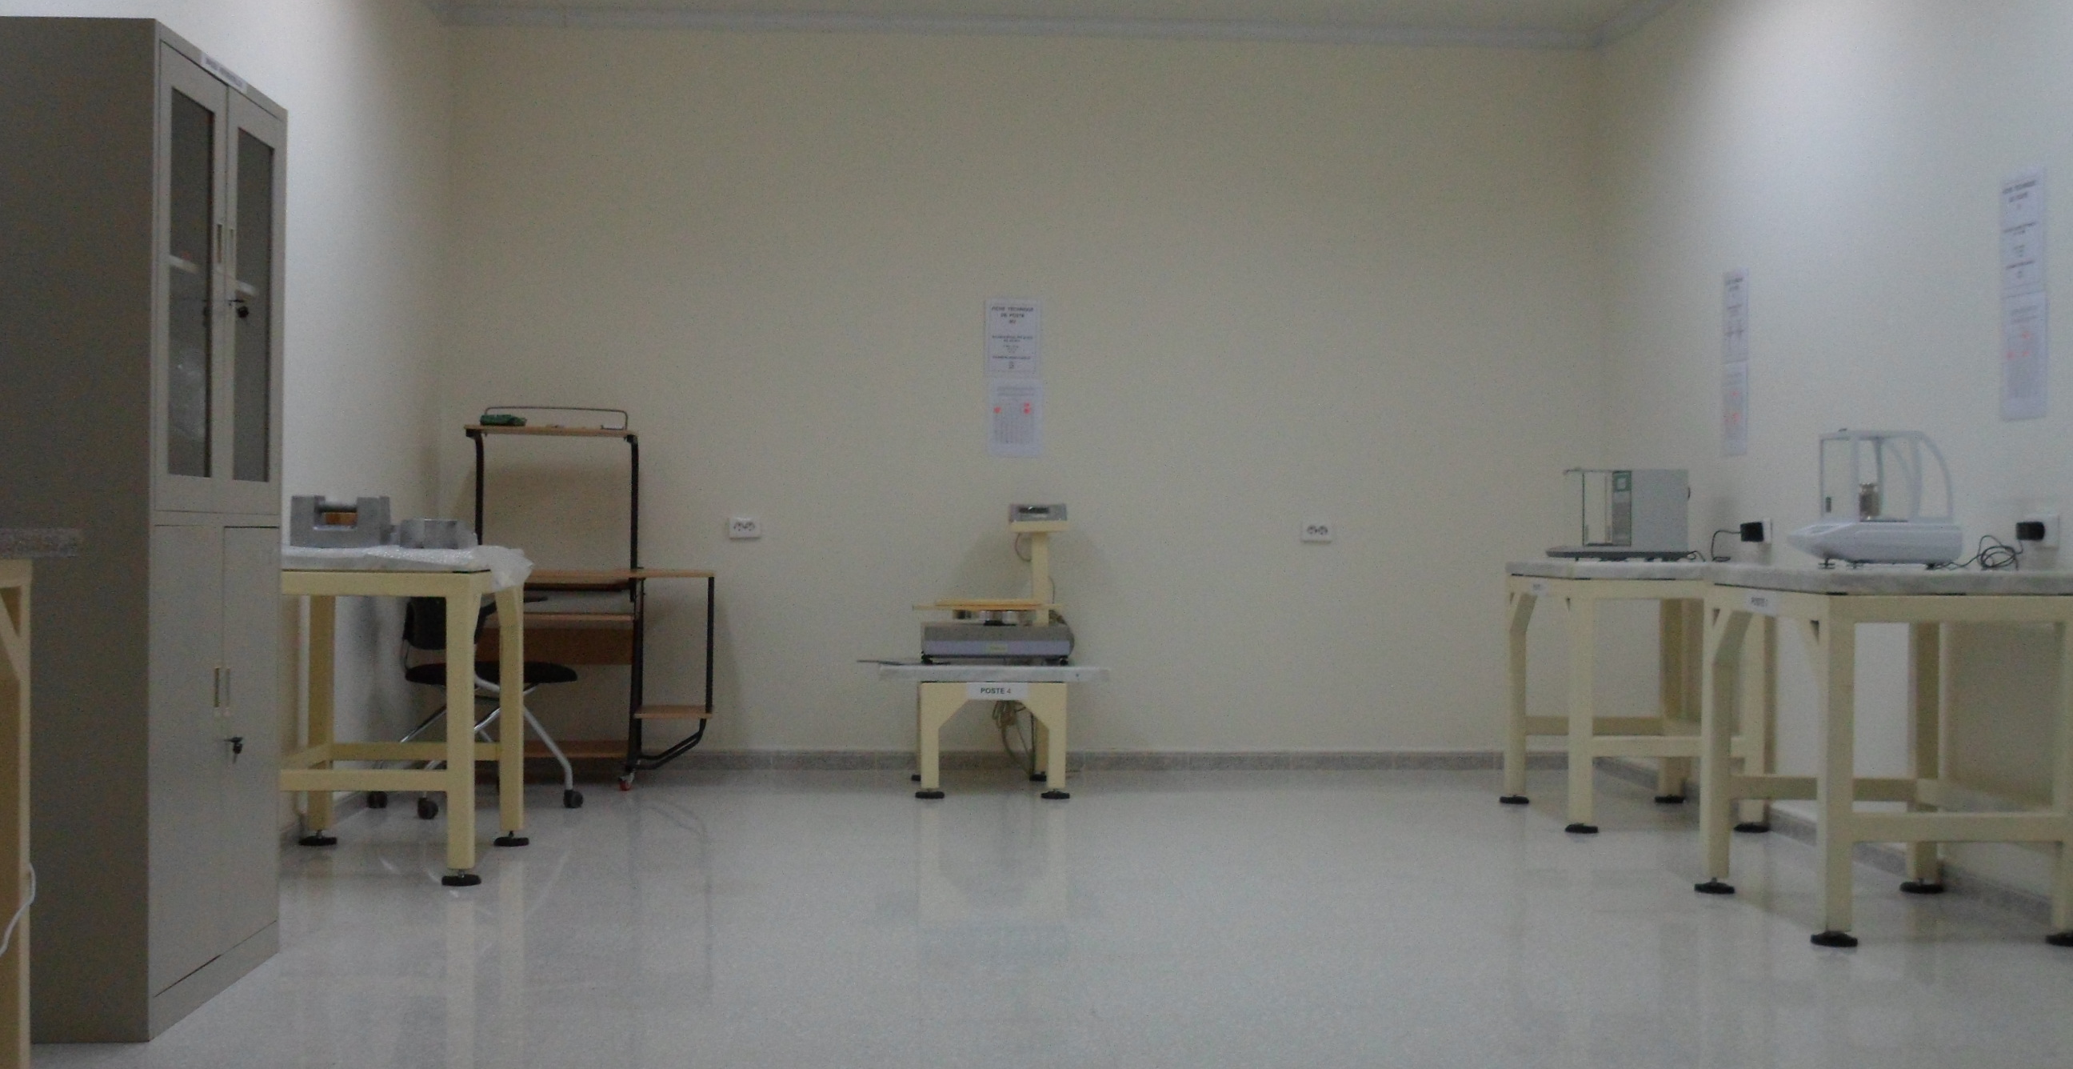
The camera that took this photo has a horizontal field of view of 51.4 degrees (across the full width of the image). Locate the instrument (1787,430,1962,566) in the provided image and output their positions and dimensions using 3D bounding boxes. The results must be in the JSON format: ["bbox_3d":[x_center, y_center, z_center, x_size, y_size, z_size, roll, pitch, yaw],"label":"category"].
[{"bbox_3d":[2.055,-0.084,5.294,0.351,0.339,0.215,0,0,-4],"label":"instrument"}]

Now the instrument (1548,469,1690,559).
[{"bbox_3d":[1.942,-0.060,7.198,0.411,0.316,0.234,0,0,-4],"label":"instrument"}]

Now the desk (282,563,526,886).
[{"bbox_3d":[-1.798,0.481,5.987,0.640,0.851,0.842,0,0,-4],"label":"desk"}]

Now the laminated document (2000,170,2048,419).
[{"bbox_3d":[2.428,-0.590,5.316,0.004,0.612,0.206,0,0,-4],"label":"laminated document"}]

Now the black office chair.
[{"bbox_3d":[-1.844,0.469,7.136,0.580,0.870,0.550,0,0,-37],"label":"black office chair"}]

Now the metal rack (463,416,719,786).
[{"bbox_3d":[-1.625,0.218,7.854,0.870,1.370,0.561,0,0,-4],"label":"metal rack"}]

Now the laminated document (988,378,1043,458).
[{"bbox_3d":[-0.079,-0.447,8.324,0.211,0.299,0.004,0,0,-4],"label":"laminated document"}]

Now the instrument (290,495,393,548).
[{"bbox_3d":[-1.881,-0.035,5.832,0.232,0.136,0.117,0,0,-4],"label":"instrument"}]

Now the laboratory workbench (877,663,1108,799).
[{"bbox_3d":[-0.173,0.689,7.798,0.799,0.449,0.692,0,0,-4],"label":"laboratory workbench"}]

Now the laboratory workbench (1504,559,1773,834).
[{"bbox_3d":[1.966,0.516,7.155,0.643,0.829,0.795,0,0,-4],"label":"laboratory workbench"}]

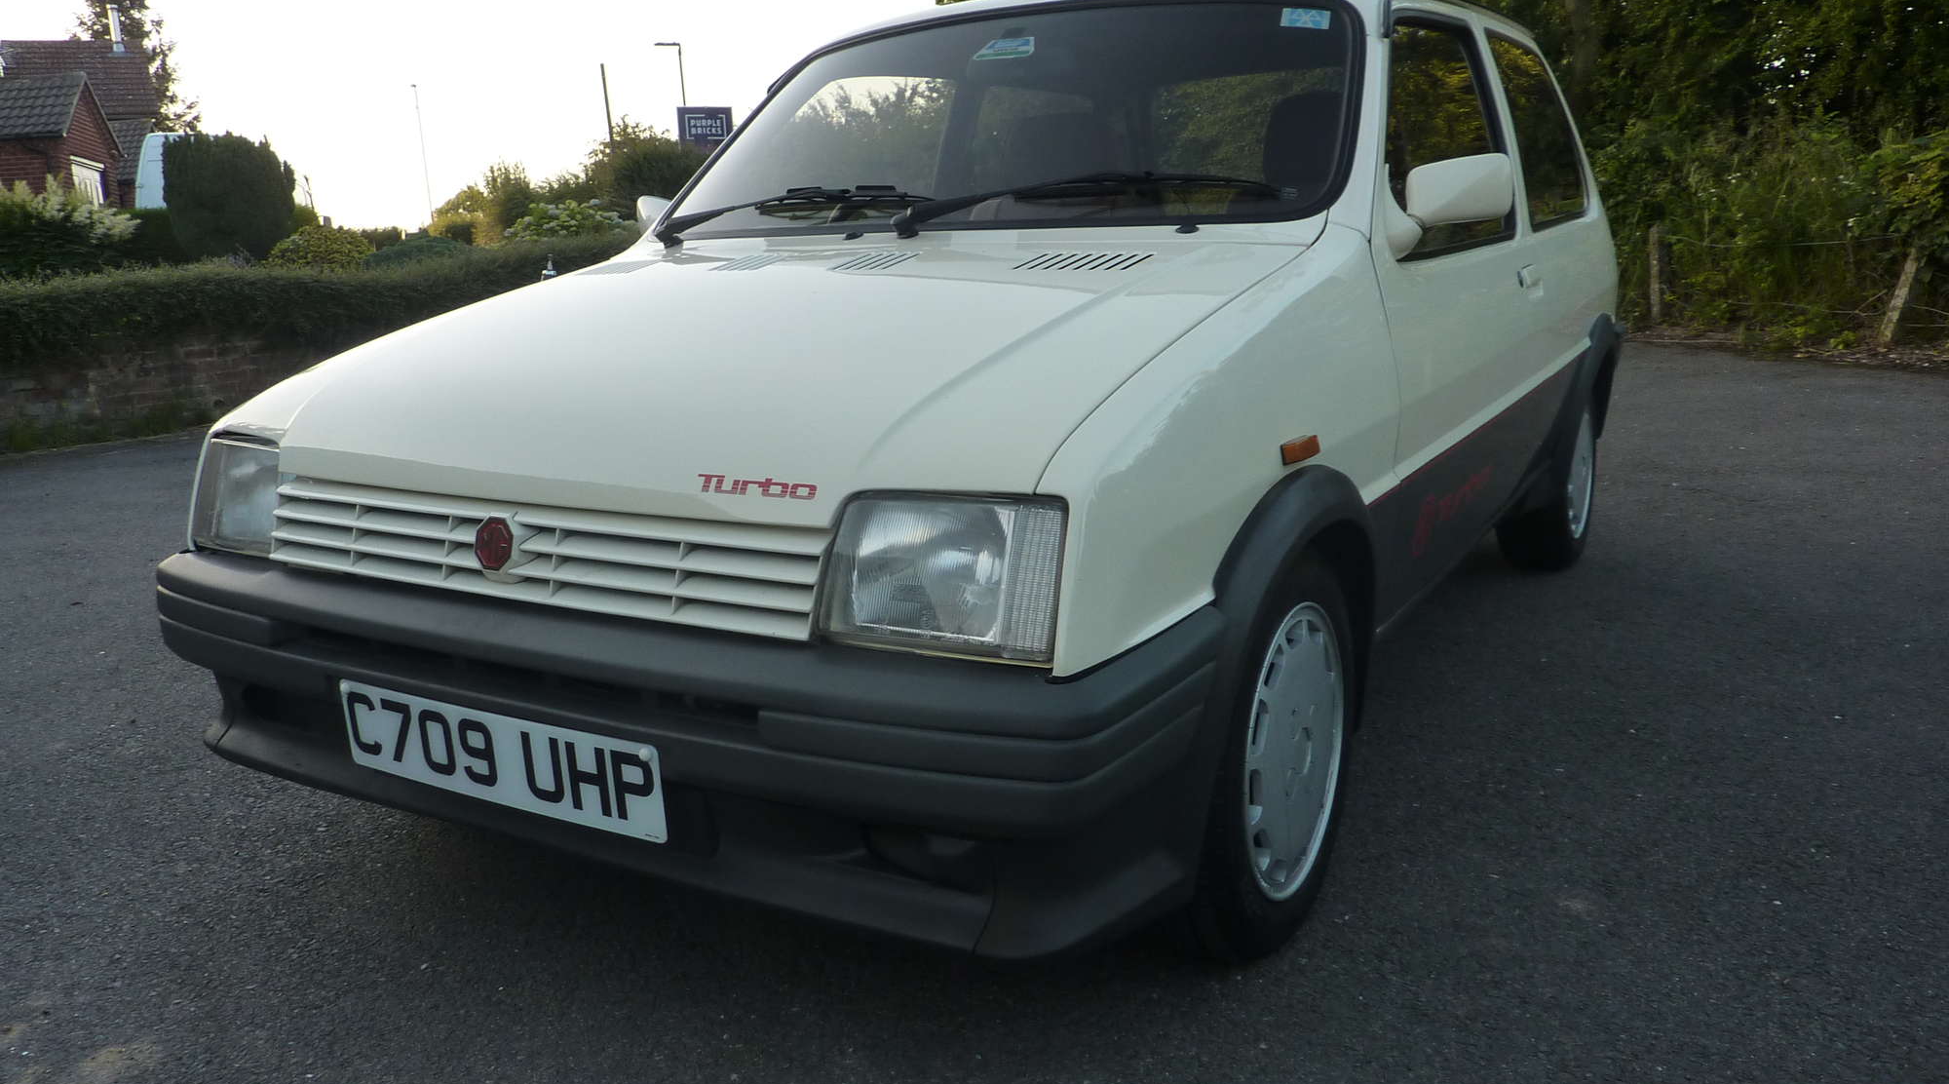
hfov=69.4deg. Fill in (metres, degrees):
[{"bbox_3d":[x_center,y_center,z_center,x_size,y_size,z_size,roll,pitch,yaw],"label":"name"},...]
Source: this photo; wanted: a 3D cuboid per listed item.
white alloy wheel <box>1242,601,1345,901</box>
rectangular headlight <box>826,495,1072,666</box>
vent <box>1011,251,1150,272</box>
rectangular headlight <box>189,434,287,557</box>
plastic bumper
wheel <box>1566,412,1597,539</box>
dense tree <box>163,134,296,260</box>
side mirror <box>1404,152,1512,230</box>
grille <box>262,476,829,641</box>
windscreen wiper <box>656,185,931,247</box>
[{"bbox_3d":[0.350,0.258,1.822,0.145,0.375,0.375,6,15,30],"label":"white alloy wheel"},{"bbox_3d":[-0.024,0.026,1.348,0.250,0.155,0.115,6,15,30],"label":"rectangular headlight"},{"bbox_3d":[0.153,-0.405,2.050,0.190,0.018,0.105,6,25,30],"label":"vent"},{"bbox_3d":[-0.985,-0.067,1.916,0.250,0.155,0.115,6,15,30],"label":"rectangular headlight"},{"bbox_3d":[-0.481,0.202,1.708,1.540,0.345,0.340,6,15,30],"label":"plastic bumper"},{"bbox_3d":[1.521,-0.193,3.690,0.145,0.375,0.375,6,15,30],"label":"wheel"},{"bbox_3d":[-8.737,-3.769,16.500,1.400,1.950,1.400,-8,14,-26],"label":"dense tree"},{"bbox_3d":[0.707,-0.509,2.033,0.165,0.105,0.110,6,15,30],"label":"side mirror"},{"bbox_3d":[-0.526,0.013,1.599,0.890,0.115,0.075,6,15,30],"label":"grille"},{"bbox_3d":[-0.311,-0.566,2.471,0.590,0.085,0.090,6,15,30],"label":"windscreen wiper"}]

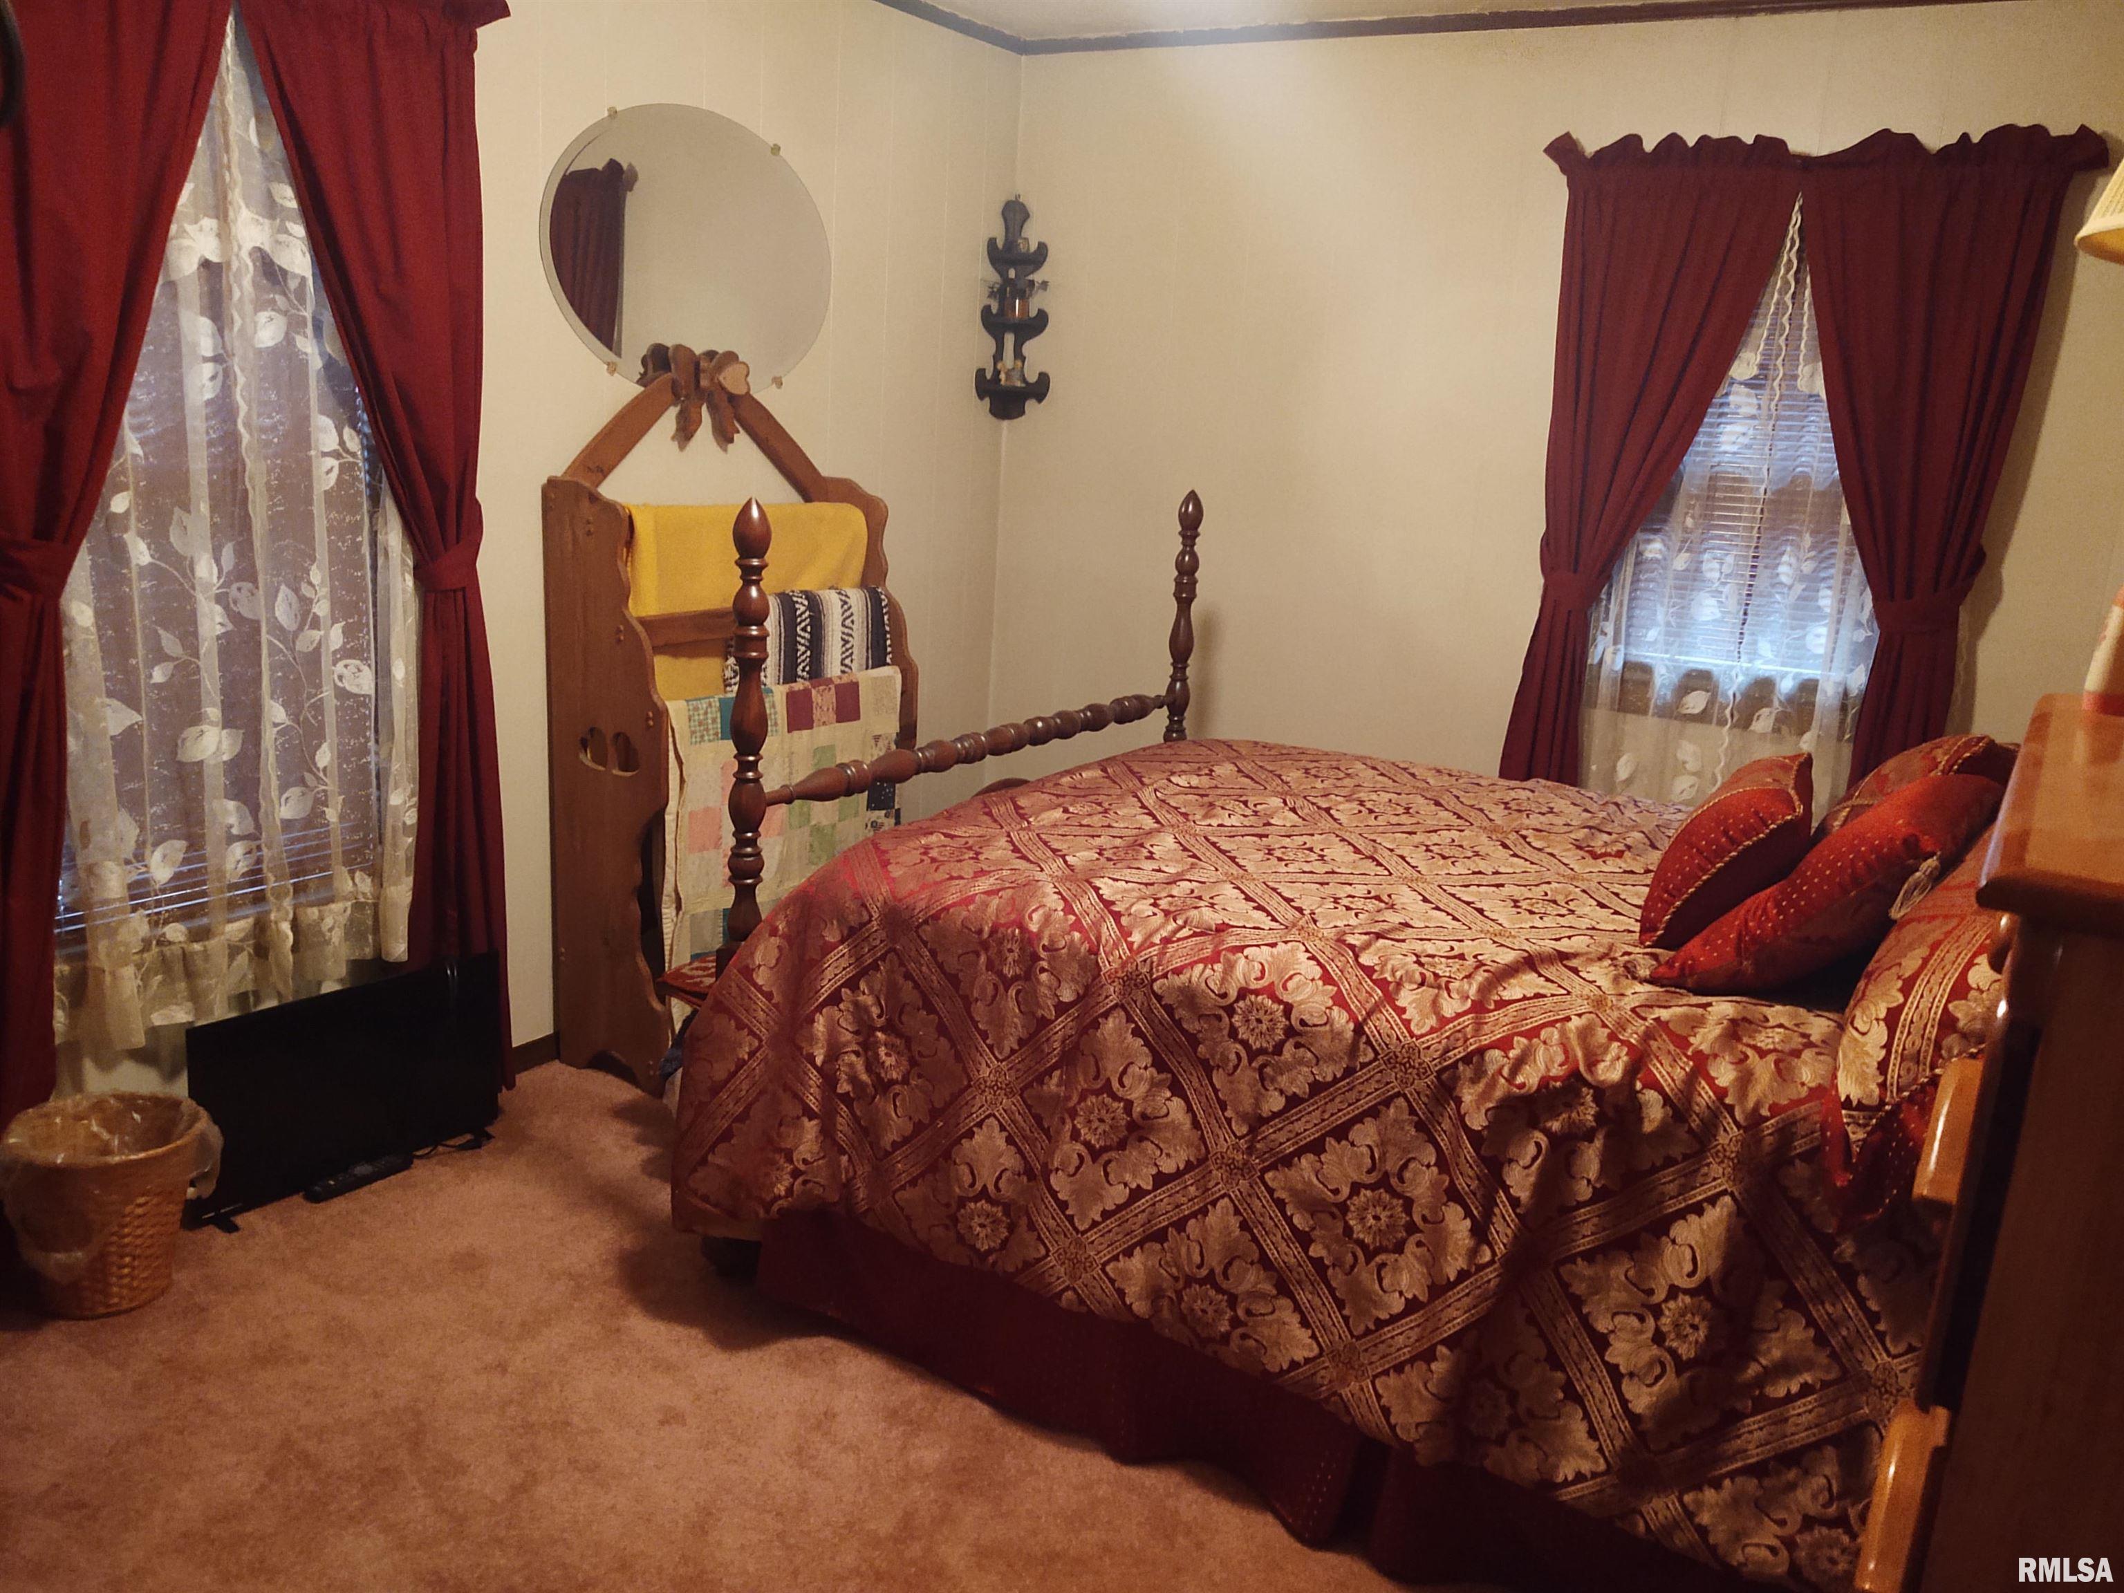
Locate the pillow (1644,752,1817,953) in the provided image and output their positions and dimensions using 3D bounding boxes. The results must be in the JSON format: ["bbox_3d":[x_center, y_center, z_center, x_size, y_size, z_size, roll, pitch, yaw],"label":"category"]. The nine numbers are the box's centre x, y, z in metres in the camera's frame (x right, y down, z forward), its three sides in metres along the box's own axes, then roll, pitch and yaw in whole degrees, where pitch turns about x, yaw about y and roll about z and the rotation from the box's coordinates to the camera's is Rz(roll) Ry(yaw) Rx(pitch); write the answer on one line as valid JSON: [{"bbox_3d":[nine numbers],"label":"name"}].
[{"bbox_3d":[1.058,0.088,2.544,0.127,0.315,0.427,46,27,12],"label":"pillow"}]

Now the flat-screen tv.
[{"bbox_3d":[-1.314,0.522,3.032,0.122,0.371,0.600,13,16,34],"label":"flat-screen tv"}]

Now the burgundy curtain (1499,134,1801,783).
[{"bbox_3d":[1.267,-0.401,3.818,0.539,2.055,0.112,11,15,30],"label":"burgundy curtain"}]

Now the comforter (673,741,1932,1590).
[{"bbox_3d":[0.620,0.380,2.812,1.913,0.570,1.719,11,15,30],"label":"comforter"}]

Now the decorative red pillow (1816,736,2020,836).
[{"bbox_3d":[1.398,0.070,2.692,0.168,0.427,0.529,51,31,14],"label":"decorative red pillow"}]

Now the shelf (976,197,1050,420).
[{"bbox_3d":[-0.134,-1.330,4.543,0.209,0.580,0.127,0,14,-14],"label":"shelf"}]

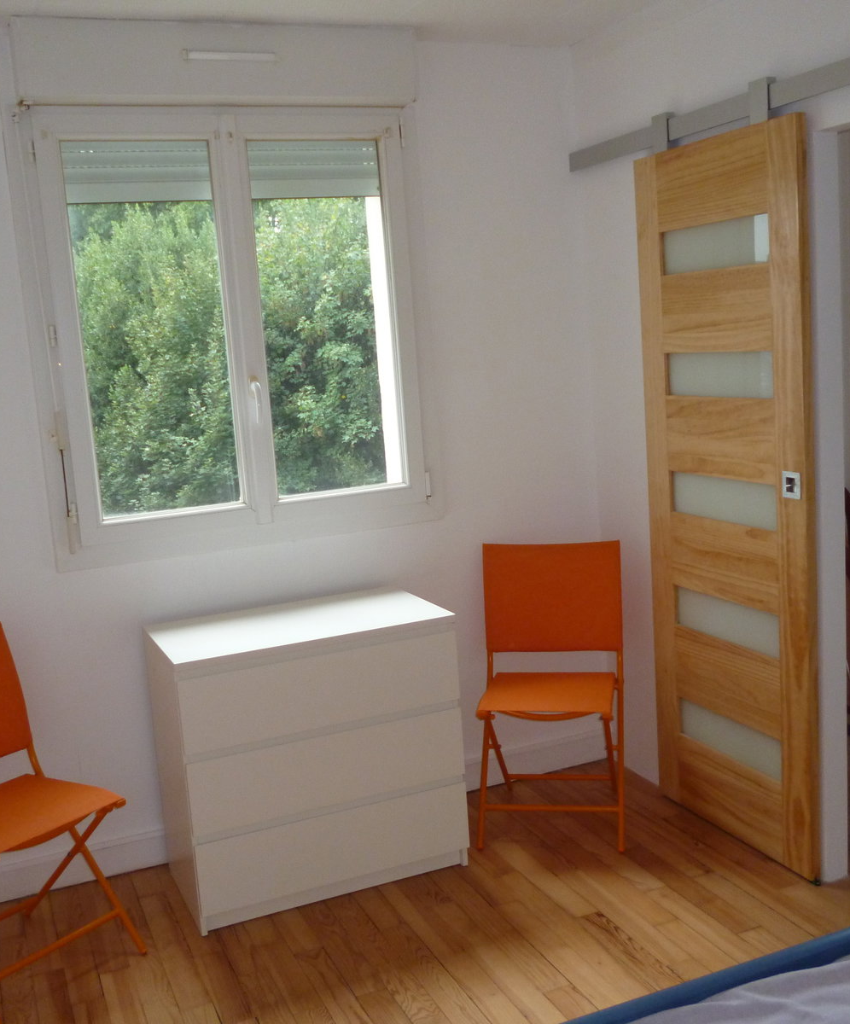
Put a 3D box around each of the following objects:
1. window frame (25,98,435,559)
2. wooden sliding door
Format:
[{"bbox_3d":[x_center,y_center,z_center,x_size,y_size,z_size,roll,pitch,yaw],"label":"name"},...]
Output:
[{"bbox_3d":[-0.566,-0.569,3.418,1.190,1.310,0.100,-8,9,-21],"label":"window frame"},{"bbox_3d":[0.880,-0.027,3.237,0.042,2.050,0.710,-8,9,-23],"label":"wooden sliding door"}]

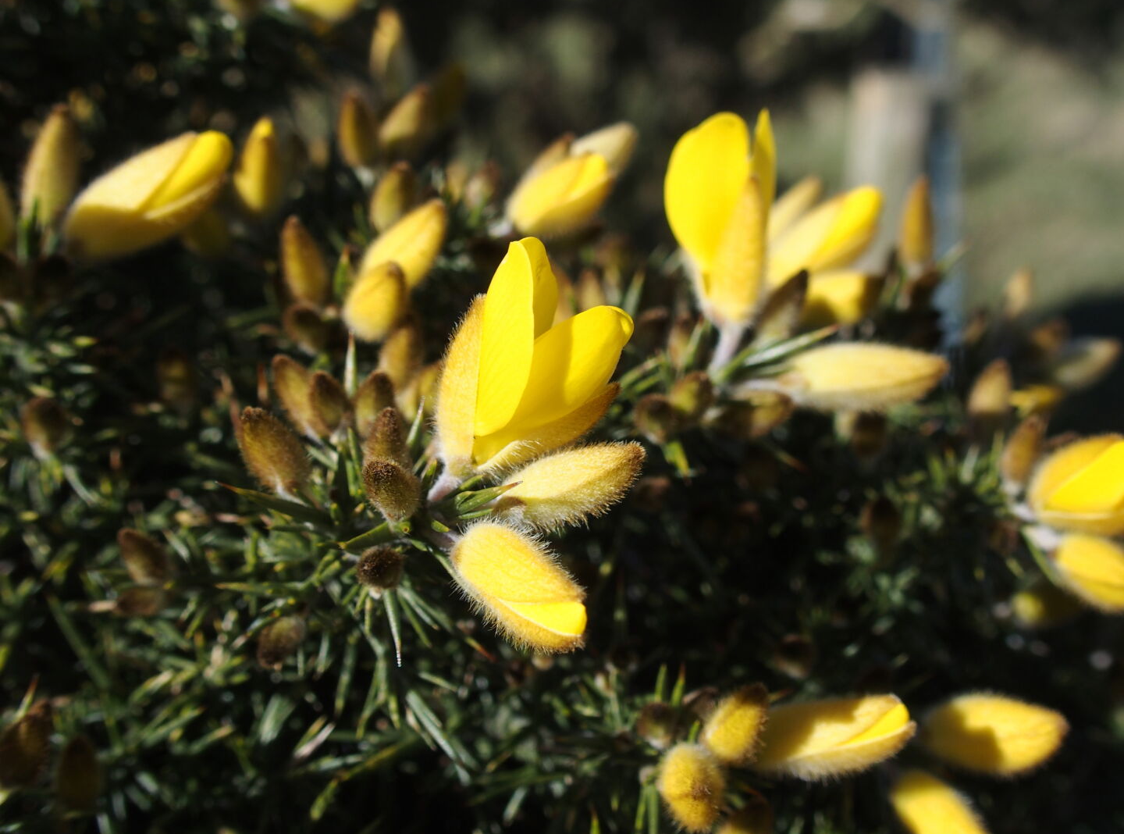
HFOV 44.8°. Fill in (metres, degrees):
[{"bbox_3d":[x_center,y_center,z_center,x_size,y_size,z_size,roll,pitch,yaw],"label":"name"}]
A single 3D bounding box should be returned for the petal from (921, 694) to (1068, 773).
[{"bbox_3d":[0.039,0.028,0.122,0.013,0.007,0.007,5,0,12],"label":"petal"}]

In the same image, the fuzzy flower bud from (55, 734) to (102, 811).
[{"bbox_3d":[-0.049,0.036,0.138,0.005,0.008,0.004,0,14,0],"label":"fuzzy flower bud"}]

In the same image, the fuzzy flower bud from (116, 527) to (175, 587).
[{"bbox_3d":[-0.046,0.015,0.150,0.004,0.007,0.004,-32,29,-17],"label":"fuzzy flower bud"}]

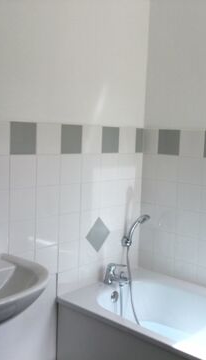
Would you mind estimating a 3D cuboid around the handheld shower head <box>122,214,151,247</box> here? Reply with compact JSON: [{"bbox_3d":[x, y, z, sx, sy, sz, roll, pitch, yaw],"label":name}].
[{"bbox_3d":[0.202,0.299,2.519,0.165,0.220,0.068,8,8,41],"label":"handheld shower head"}]

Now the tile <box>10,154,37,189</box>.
[{"bbox_3d":[-0.366,-0.035,1.957,0.010,0.149,0.150,7,8,41],"label":"tile"}]

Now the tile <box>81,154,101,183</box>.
[{"bbox_3d":[-0.066,-0.066,2.324,0.010,0.151,0.151,8,9,42],"label":"tile"}]

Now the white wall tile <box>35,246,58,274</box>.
[{"bbox_3d":[-0.285,0.407,2.144,0.010,0.149,0.149,7,8,41],"label":"white wall tile"}]

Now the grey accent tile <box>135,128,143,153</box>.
[{"bbox_3d":[0.219,-0.243,2.615,0.010,0.151,0.068,8,9,42],"label":"grey accent tile"}]

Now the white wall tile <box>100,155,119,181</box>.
[{"bbox_3d":[0.035,-0.077,2.405,0.010,0.150,0.150,8,8,41],"label":"white wall tile"}]

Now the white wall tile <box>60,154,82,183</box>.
[{"bbox_3d":[-0.168,-0.054,2.195,0.010,0.150,0.150,7,8,41],"label":"white wall tile"}]

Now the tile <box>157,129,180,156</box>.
[{"bbox_3d":[0.387,-0.216,2.495,0.150,0.149,0.010,7,8,41],"label":"tile"}]

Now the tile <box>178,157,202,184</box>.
[{"bbox_3d":[0.495,-0.052,2.411,0.150,0.149,0.010,7,8,41],"label":"tile"}]

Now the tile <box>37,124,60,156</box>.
[{"bbox_3d":[-0.261,-0.197,2.047,0.010,0.142,0.150,8,8,41],"label":"tile"}]

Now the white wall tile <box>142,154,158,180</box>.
[{"bbox_3d":[0.283,-0.081,2.623,0.104,0.149,0.010,7,8,41],"label":"white wall tile"}]

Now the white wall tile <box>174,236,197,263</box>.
[{"bbox_3d":[0.480,0.399,2.483,0.149,0.149,0.010,7,8,41],"label":"white wall tile"}]

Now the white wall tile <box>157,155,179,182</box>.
[{"bbox_3d":[0.384,-0.068,2.519,0.149,0.149,0.008,7,8,41],"label":"white wall tile"}]

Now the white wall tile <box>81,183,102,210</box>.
[{"bbox_3d":[-0.067,0.089,2.312,0.010,0.149,0.150,7,8,41],"label":"white wall tile"}]

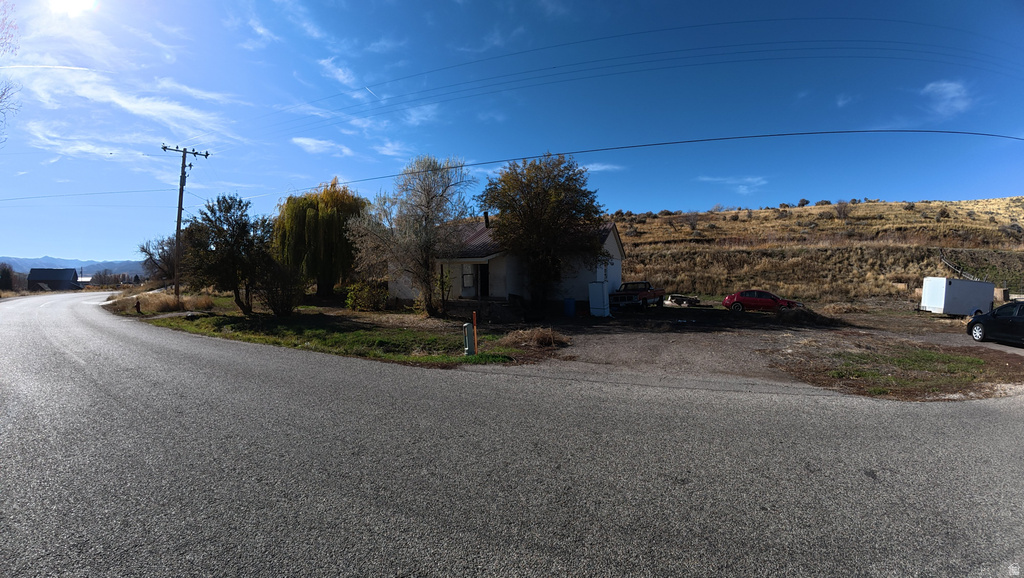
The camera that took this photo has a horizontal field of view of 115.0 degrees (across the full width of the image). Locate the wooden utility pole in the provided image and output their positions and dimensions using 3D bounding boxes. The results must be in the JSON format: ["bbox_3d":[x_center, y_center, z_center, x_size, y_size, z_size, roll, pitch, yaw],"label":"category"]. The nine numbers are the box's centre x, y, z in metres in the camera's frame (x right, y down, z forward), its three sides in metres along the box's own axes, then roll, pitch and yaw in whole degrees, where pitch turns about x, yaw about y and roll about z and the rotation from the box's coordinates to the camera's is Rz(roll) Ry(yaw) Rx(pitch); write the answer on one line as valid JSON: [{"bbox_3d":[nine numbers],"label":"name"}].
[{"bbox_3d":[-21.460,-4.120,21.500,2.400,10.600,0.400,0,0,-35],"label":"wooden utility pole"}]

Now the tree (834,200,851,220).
[{"bbox_3d":[55.740,-13.240,55.000,2.200,3.400,2.200,0,0,45],"label":"tree"}]

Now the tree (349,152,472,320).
[{"bbox_3d":[-5.450,-2.800,17.700,6.300,8.500,5.800,0,0,-18],"label":"tree"}]

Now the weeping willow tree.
[{"bbox_3d":[-14.390,-3.870,24.500,6.300,9.200,6.300,0,0,-30],"label":"weeping willow tree"}]

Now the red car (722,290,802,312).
[{"bbox_3d":[16.000,0.800,21.000,4.400,1.420,1.720,0,0,22],"label":"red car"}]

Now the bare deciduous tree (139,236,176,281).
[{"bbox_3d":[-37.830,-3.380,35.000,3.700,5.300,3.700,0,0,43],"label":"bare deciduous tree"}]

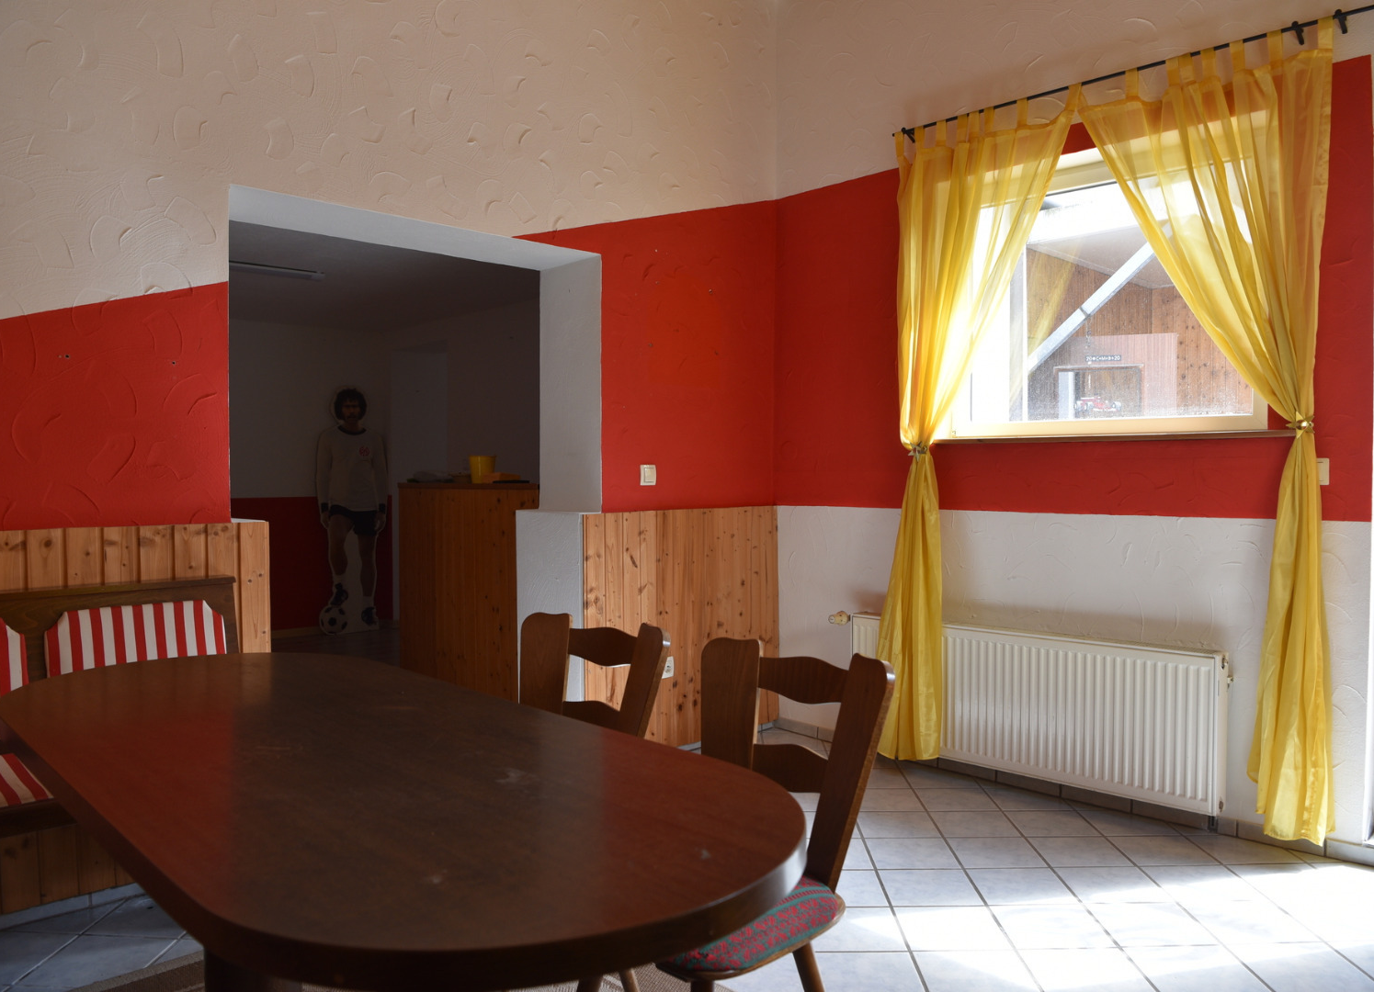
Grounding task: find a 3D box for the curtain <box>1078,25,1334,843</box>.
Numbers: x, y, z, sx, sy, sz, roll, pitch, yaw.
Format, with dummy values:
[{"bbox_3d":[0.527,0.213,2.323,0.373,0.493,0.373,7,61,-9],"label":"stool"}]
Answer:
[{"bbox_3d":[1.600,-0.177,3.087,0.120,2.360,0.740,-1,1,-44],"label":"curtain"}]

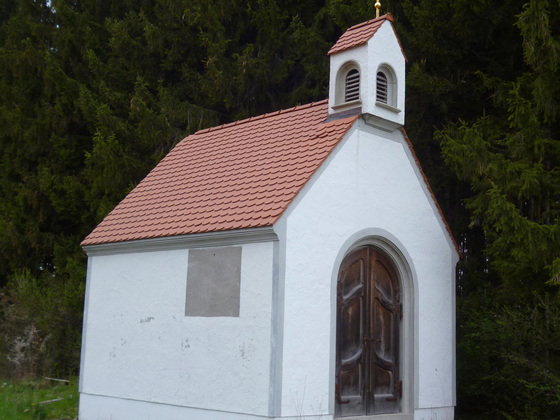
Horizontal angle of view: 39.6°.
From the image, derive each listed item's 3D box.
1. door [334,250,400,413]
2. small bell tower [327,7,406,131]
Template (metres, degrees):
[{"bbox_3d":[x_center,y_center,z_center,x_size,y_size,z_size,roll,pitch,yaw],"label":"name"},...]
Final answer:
[{"bbox_3d":[1.321,1.800,11.633,1.527,2.470,0.098,11,-13,-44],"label":"door"},{"bbox_3d":[1.395,-2.169,12.340,1.039,1.852,0.827,11,-13,-44],"label":"small bell tower"}]

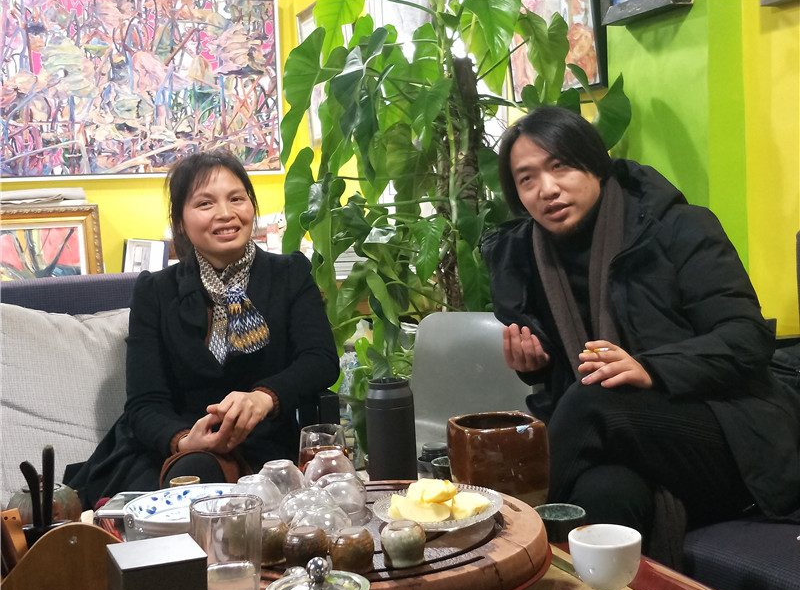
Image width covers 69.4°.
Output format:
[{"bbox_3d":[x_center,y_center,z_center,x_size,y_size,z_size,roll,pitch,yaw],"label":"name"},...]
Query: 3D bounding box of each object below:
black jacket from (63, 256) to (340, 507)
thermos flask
[{"bbox_3d":[-0.415,0.185,1.260,0.550,0.580,0.400,-2,-1,-10],"label":"black jacket"},{"bbox_3d":[-0.013,0.214,0.880,0.073,0.175,0.073,-2,-1,0],"label":"thermos flask"}]

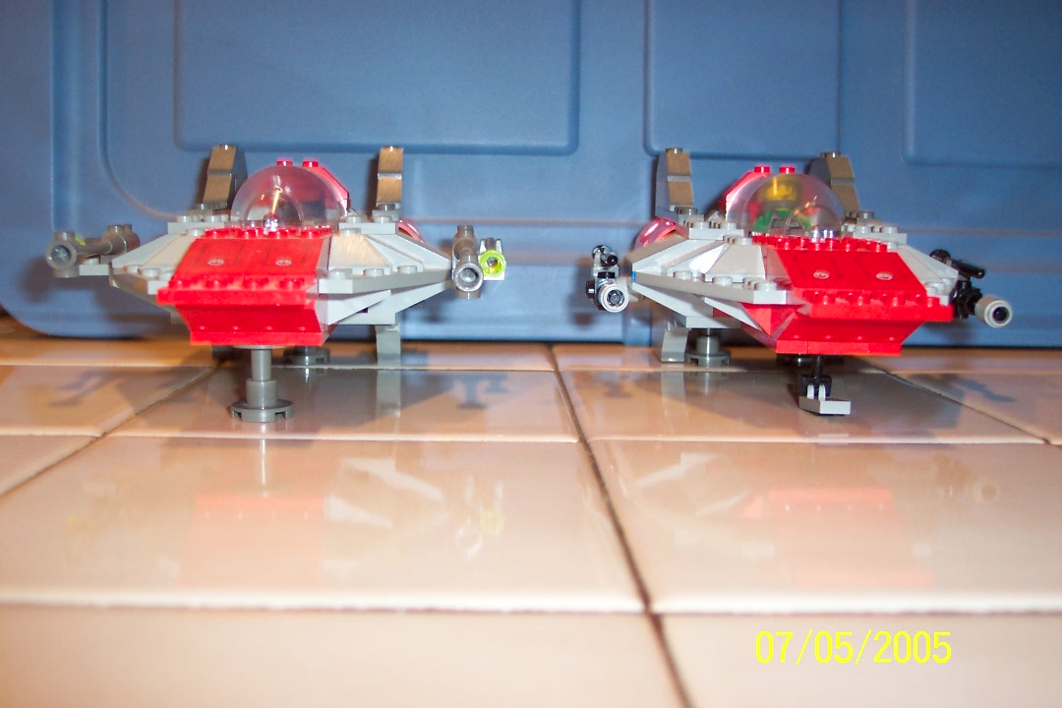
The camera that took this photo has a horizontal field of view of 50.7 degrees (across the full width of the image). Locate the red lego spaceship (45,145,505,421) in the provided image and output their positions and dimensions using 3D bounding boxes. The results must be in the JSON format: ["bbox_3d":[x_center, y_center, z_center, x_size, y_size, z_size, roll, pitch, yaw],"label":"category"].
[{"bbox_3d":[-0.069,-0.026,0.325,0.123,0.074,0.181,0,8,-6],"label":"red lego spaceship"}]

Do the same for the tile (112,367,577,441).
[{"bbox_3d":[-0.045,0.016,0.317,0.108,0.008,0.108,1,8,-2],"label":"tile"}]

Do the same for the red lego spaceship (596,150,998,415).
[{"bbox_3d":[0.073,-0.026,0.334,0.114,0.075,0.181,1,8,0],"label":"red lego spaceship"}]

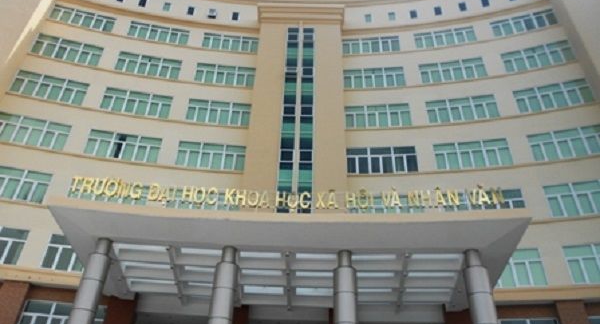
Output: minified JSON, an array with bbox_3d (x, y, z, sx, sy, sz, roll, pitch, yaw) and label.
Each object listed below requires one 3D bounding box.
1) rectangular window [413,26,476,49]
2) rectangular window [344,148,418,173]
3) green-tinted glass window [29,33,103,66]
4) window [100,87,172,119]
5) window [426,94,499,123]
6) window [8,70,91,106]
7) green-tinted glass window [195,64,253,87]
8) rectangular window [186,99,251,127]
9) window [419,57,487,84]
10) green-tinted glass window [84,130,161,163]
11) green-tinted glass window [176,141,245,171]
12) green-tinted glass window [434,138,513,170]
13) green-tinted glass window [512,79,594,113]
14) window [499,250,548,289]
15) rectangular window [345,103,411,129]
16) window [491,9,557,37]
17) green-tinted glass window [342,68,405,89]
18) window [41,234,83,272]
[{"bbox_3d":[10.873,-9.245,33.690,4.339,1.545,0.200,-5,-35,11],"label":"rectangular window"},{"bbox_3d":[5.146,-0.117,28.434,4.302,1.840,0.200,-2,-35,6],"label":"rectangular window"},{"bbox_3d":[-16.175,-7.862,31.585,4.347,1.870,0.150,11,-36,-13],"label":"green-tinted glass window"},{"bbox_3d":[-10.961,-3.967,30.496,4.380,1.870,0.150,8,-35,-8],"label":"window"},{"bbox_3d":[10.655,-3.454,29.698,4.339,1.843,0.200,-5,-35,11],"label":"window"},{"bbox_3d":[-16.296,-4.859,29.514,4.347,1.870,0.150,11,-36,-13],"label":"window"},{"bbox_3d":[-5.395,-6.286,32.773,4.261,1.812,0.200,4,-35,-3],"label":"green-tinted glass window"},{"bbox_3d":[-5.550,-3.381,31.030,4.344,1.870,0.150,5,-35,-3],"label":"rectangular window"},{"bbox_3d":[10.885,-6.484,32.004,4.391,1.870,0.150,-5,-35,11],"label":"window"},{"bbox_3d":[-11.082,-0.963,28.426,4.380,1.870,0.150,8,-35,-8],"label":"green-tinted glass window"},{"bbox_3d":[-5.671,-0.378,28.959,4.344,1.870,0.150,5,-35,-3],"label":"green-tinted glass window"},{"bbox_3d":[10.643,-0.477,27.863,4.391,1.870,0.150,-5,-35,11],"label":"green-tinted glass window"},{"bbox_3d":[15.922,-4.105,28.465,4.187,1.843,0.200,-9,-36,15],"label":"green-tinted glass window"},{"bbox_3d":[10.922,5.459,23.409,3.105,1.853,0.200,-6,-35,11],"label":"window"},{"bbox_3d":[5.259,-3.107,30.496,4.302,1.843,0.200,-2,-35,6],"label":"rectangular window"},{"bbox_3d":[16.140,-9.897,32.456,4.187,1.545,0.200,-9,-36,15],"label":"window"},{"bbox_3d":[5.429,-6.138,32.824,4.369,1.870,0.150,-2,-35,6],"label":"green-tinted glass window"},{"bbox_3d":[-11.324,5.058,24.273,4.380,1.890,0.150,8,-35,-8],"label":"window"}]

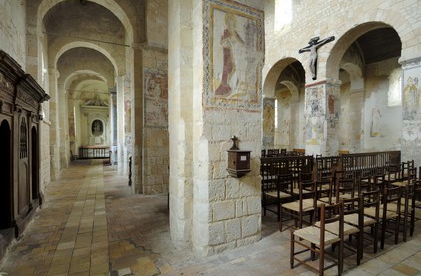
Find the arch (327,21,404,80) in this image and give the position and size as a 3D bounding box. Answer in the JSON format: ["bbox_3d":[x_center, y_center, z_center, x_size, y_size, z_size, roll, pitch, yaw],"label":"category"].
[{"bbox_3d":[5.707,-3.098,7.716,0.940,1.680,2.379,-1,2,-27],"label":"arch"}]

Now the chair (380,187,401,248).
[{"bbox_3d":[2.562,1.153,3.225,0.405,0.880,0.405,-1,2,-27],"label":"chair"}]

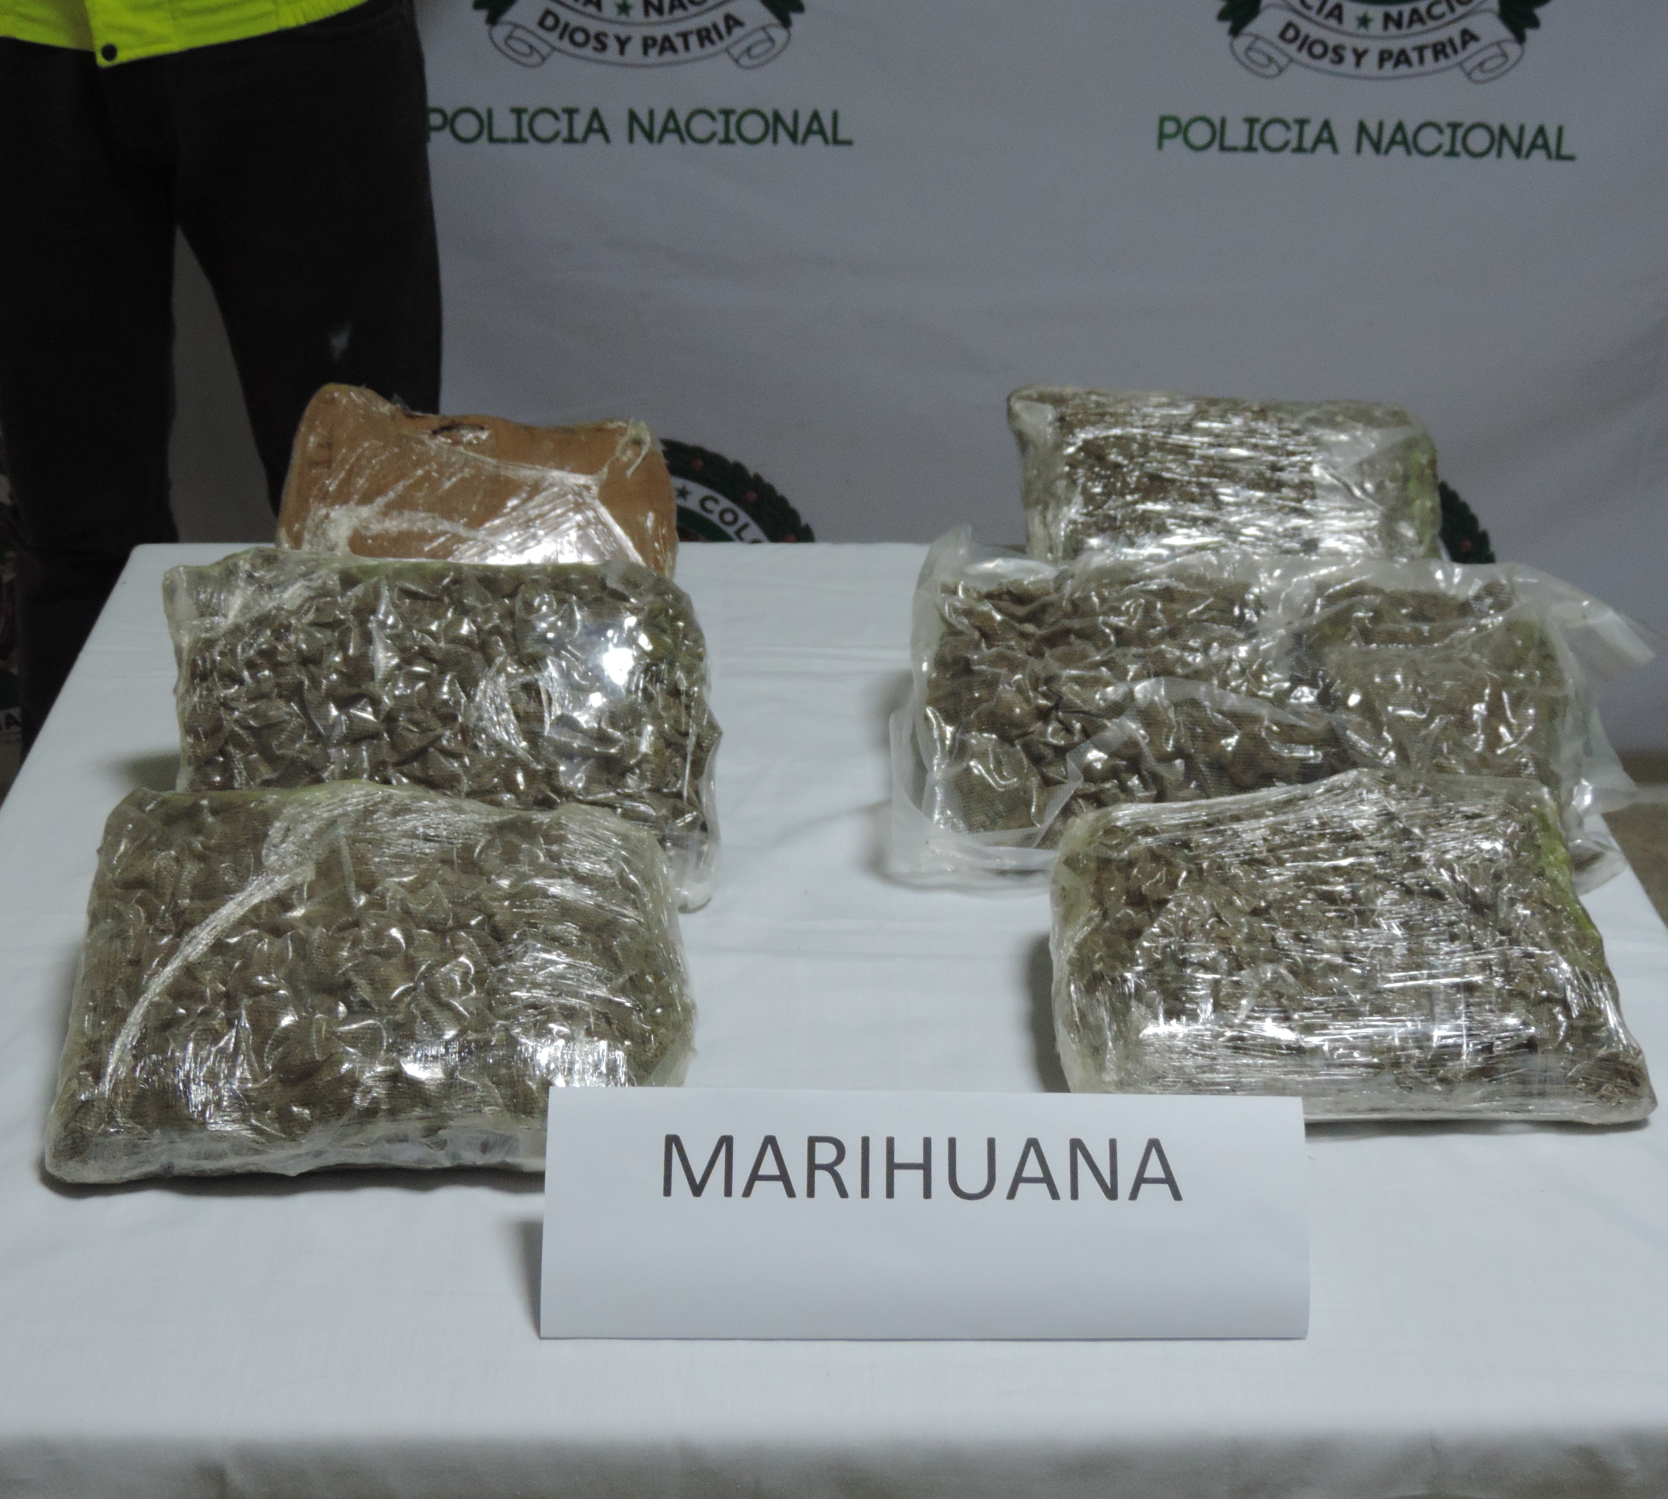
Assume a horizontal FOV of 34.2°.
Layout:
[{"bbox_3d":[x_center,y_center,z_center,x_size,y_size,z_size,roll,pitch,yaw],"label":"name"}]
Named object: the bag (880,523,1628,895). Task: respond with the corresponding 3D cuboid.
[{"bbox_3d":[0.202,-0.024,1.344,0.332,0.062,0.165,1,59,2],"label":"bag"}]

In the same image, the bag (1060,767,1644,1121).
[{"bbox_3d":[0.222,0.081,1.199,0.242,0.060,0.172,1,36,3],"label":"bag"}]

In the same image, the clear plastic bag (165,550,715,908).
[{"bbox_3d":[-0.183,-0.015,1.325,0.252,0.062,0.168,-1,59,-3],"label":"clear plastic bag"}]

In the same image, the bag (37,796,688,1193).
[{"bbox_3d":[-0.190,0.096,1.166,0.253,0.060,0.182,-1,36,-3],"label":"bag"}]

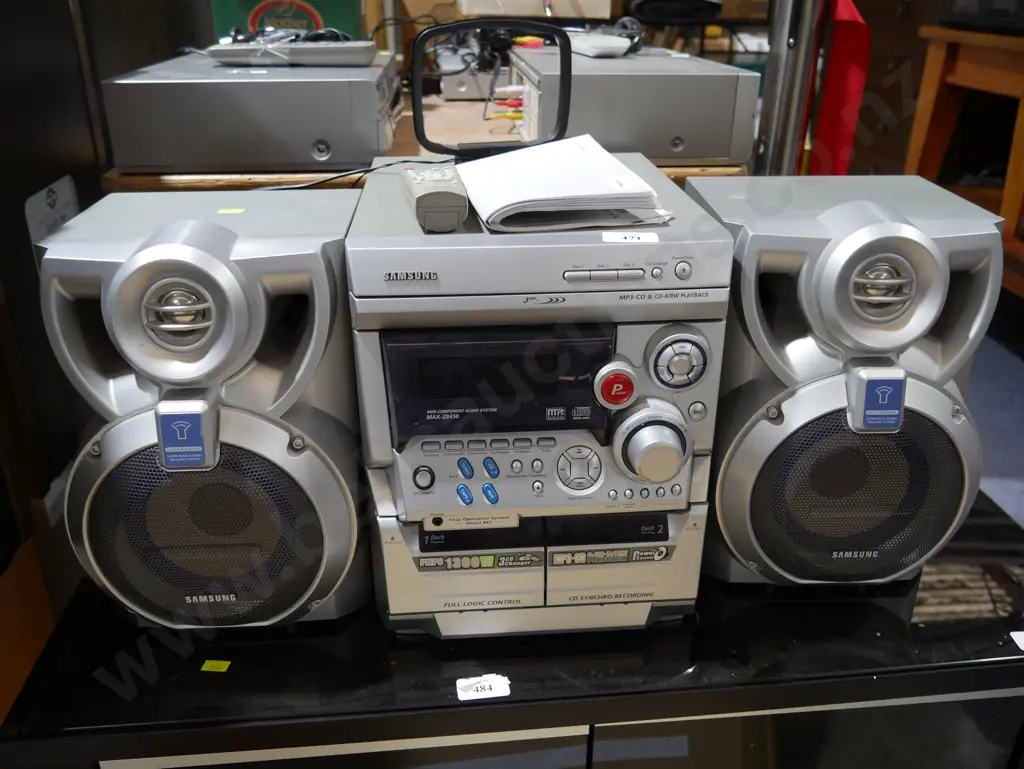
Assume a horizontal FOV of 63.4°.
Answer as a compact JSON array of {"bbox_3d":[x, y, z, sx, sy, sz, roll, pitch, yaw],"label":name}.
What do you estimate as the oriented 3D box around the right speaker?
[{"bbox_3d":[0.267,-0.005,0.743,0.214,0.319,0.191,-1,27,-2],"label":"right speaker"}]

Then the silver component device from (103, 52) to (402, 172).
[{"bbox_3d":[-0.318,-0.383,1.125,0.300,0.098,0.419,-2,26,-4],"label":"silver component device"}]

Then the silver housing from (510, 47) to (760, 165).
[{"bbox_3d":[0.141,-0.402,1.165,0.258,0.103,0.424,-2,26,-5],"label":"silver housing"}]

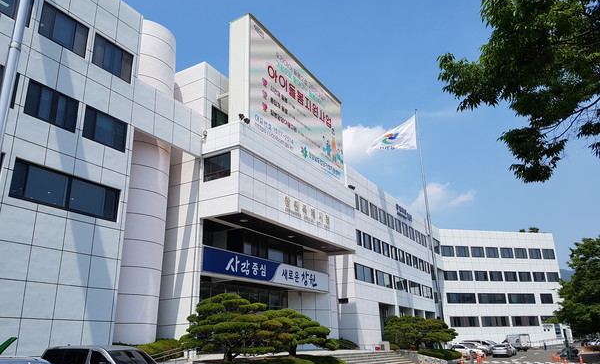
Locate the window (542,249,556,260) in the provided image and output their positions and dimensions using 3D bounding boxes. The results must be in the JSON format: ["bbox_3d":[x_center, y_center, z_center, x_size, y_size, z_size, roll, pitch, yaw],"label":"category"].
[{"bbox_3d":[38.666,11.270,70.053,2.202,1.523,0.150,4,-20,-16],"label":"window"}]

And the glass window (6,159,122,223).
[{"bbox_3d":[-10.577,0.526,20.769,0.200,1.694,5.187,-13,-23,29],"label":"glass window"}]

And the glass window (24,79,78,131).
[{"bbox_3d":[-11.448,-3.434,20.851,0.200,1.673,2.412,-13,-23,29],"label":"glass window"}]

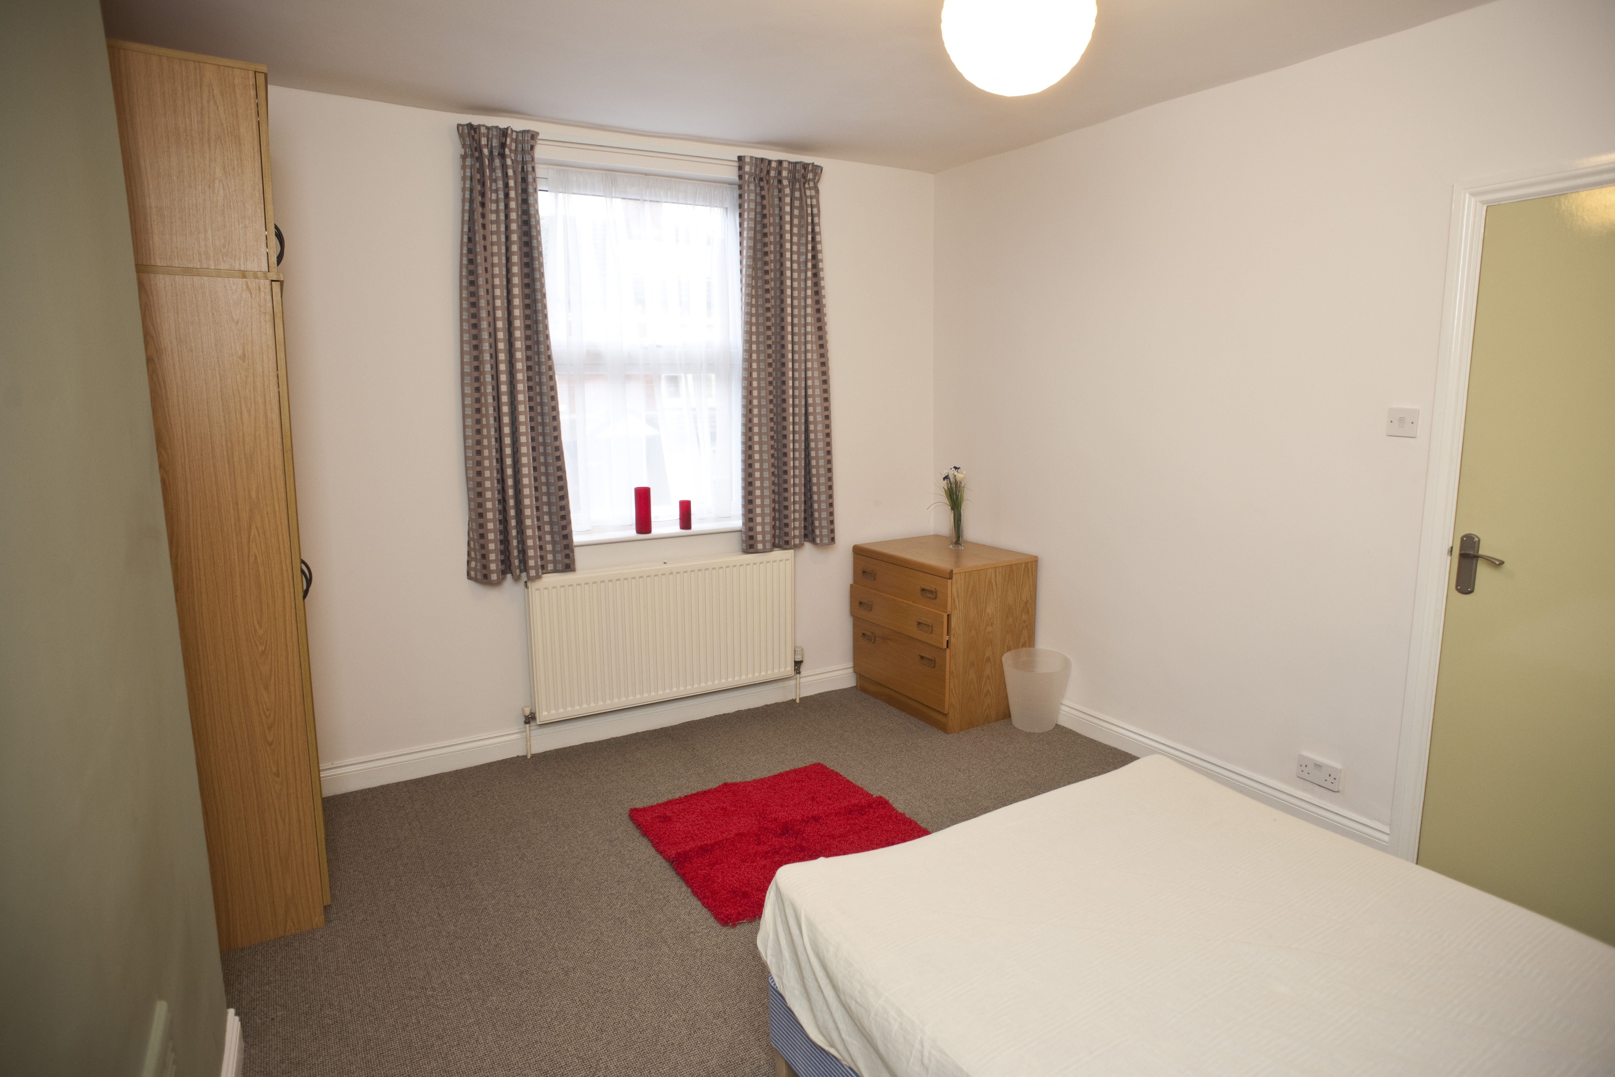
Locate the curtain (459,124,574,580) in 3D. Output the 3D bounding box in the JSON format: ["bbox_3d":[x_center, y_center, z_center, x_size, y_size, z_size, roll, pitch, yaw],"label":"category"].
[{"bbox_3d":[-1.148,-0.690,3.460,0.424,1.681,0.120,-6,11,-30],"label":"curtain"}]

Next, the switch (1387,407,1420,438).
[{"bbox_3d":[1.818,-0.352,2.736,0.011,0.086,0.086,-6,11,-30],"label":"switch"}]

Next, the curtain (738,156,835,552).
[{"bbox_3d":[-0.088,-0.807,4.071,0.496,1.709,0.120,-6,11,-30],"label":"curtain"}]

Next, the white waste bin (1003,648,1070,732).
[{"bbox_3d":[1.025,0.708,4.029,0.301,0.297,0.301,0,10,0],"label":"white waste bin"}]

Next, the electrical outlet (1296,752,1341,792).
[{"bbox_3d":[1.749,0.800,3.064,0.012,0.086,0.145,-6,11,-30],"label":"electrical outlet"}]

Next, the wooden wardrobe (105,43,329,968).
[{"bbox_3d":[-1.838,-0.069,2.662,0.575,2.324,0.900,-6,11,-30],"label":"wooden wardrobe"}]

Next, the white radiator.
[{"bbox_3d":[-0.608,0.412,4.003,1.218,0.600,0.075,-6,11,-30],"label":"white radiator"}]

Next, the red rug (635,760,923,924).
[{"bbox_3d":[-0.088,1.008,3.121,0.810,0.025,0.798,-6,11,-30],"label":"red rug"}]

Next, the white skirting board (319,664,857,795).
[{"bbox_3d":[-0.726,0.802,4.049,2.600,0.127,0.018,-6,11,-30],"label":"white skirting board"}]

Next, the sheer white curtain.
[{"bbox_3d":[-0.728,-0.789,3.934,0.972,1.527,0.120,-6,11,-30],"label":"sheer white curtain"}]

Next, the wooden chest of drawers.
[{"bbox_3d":[0.644,0.430,4.342,0.523,0.745,0.725,-6,11,-30],"label":"wooden chest of drawers"}]

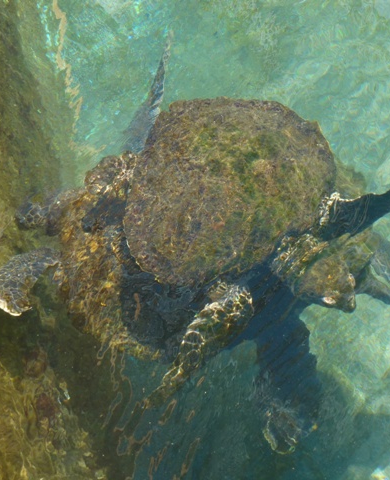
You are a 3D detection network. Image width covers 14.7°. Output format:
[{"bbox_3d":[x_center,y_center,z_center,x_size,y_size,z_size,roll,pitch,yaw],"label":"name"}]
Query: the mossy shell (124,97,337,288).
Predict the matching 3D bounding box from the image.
[{"bbox_3d":[0.067,-0.209,5.147,0.755,0.310,0.950,-41,34,1],"label":"mossy shell"}]

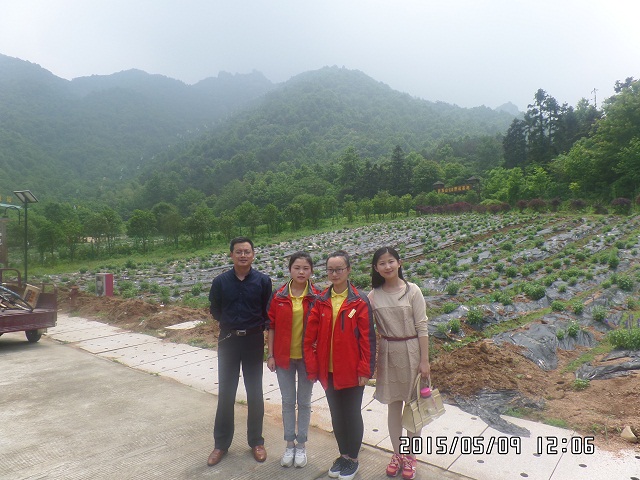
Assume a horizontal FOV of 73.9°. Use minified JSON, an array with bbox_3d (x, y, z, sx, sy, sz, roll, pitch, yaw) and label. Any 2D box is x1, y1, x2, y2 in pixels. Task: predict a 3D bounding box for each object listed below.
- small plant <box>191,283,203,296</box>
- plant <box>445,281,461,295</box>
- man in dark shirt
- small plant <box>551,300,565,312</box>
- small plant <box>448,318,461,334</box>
[{"bbox_3d":[-3.050,1.222,10.500,0.296,0.335,0.296,0,-1,0],"label":"small plant"},{"bbox_3d":[2.680,0.961,8.600,0.317,0.277,0.317,-1,0,0],"label":"plant"},{"bbox_3d":[-0.613,0.845,3.270,0.500,1.720,0.330,-1,0,-7],"label":"man in dark shirt"},{"bbox_3d":[4.524,1.267,8.100,0.267,0.222,0.267,0,-1,0],"label":"small plant"},{"bbox_3d":[2.183,1.404,6.900,0.195,0.252,0.195,0,-1,0],"label":"small plant"}]

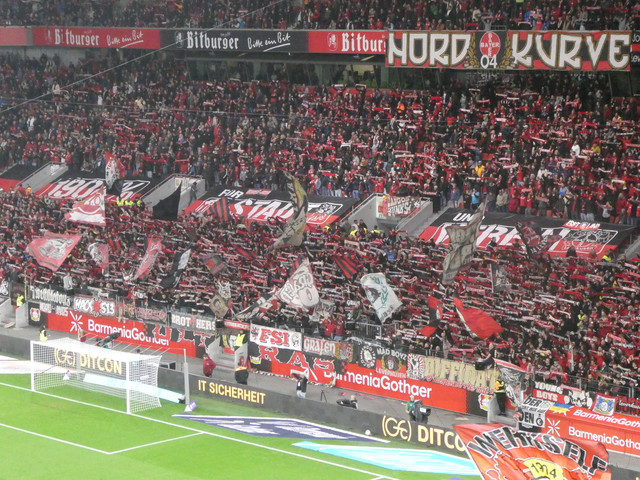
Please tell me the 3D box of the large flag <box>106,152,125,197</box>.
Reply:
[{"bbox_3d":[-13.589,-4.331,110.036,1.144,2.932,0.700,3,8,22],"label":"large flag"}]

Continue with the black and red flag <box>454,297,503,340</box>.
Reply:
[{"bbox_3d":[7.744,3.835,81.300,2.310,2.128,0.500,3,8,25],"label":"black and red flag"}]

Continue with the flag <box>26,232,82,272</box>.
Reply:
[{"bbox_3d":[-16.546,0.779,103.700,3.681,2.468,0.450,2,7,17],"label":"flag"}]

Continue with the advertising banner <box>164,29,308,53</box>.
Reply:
[{"bbox_3d":[-5.991,-13.958,116.600,15.000,1.400,0.150,7,10,44],"label":"advertising banner"}]

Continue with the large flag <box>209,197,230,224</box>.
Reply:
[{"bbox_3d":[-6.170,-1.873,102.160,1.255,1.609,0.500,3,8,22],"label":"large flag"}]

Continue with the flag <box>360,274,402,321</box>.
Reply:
[{"bbox_3d":[3.171,2.965,85.800,2.200,2.550,0.450,2,7,13],"label":"flag"}]

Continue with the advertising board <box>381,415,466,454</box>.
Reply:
[{"bbox_3d":[4.640,8.565,73.414,5.100,0.950,0.200,7,10,44],"label":"advertising board"}]

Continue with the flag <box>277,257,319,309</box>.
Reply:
[{"bbox_3d":[-1.221,2.306,90.300,2.350,2.800,0.450,2,7,10],"label":"flag"}]

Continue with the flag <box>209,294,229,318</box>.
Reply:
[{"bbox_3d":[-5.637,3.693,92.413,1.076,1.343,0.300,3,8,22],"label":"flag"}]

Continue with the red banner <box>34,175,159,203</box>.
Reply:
[{"bbox_3d":[-15.649,-3.705,117.589,11.200,0.250,3.695,7,40,44],"label":"red banner"}]

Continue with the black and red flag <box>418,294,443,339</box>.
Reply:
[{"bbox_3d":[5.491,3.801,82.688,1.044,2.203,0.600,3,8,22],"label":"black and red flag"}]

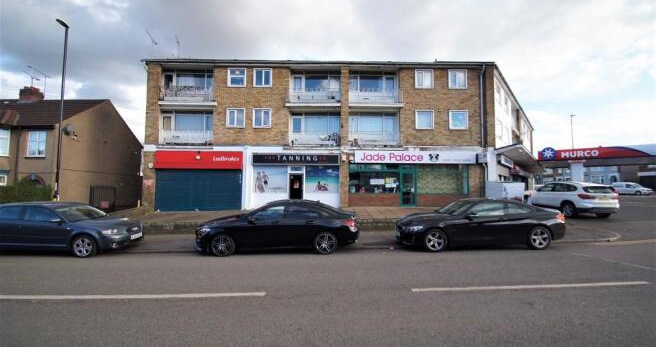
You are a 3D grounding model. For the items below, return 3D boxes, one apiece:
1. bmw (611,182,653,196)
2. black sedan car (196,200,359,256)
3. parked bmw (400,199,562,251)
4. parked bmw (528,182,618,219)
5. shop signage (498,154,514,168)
[{"bbox_3d":[38.600,2.058,34.743,1.800,1.750,4.300,0,-3,-6],"label":"bmw"},{"bbox_3d":[-1.389,1.481,7.996,4.630,1.430,1.780,0,-3,-3],"label":"black sedan car"},{"bbox_3d":[4.325,1.452,8.097,4.640,1.370,1.820,0,-3,-3],"label":"parked bmw"},{"bbox_3d":[12.090,1.283,14.207,1.820,1.600,4.440,0,-3,-4],"label":"parked bmw"},{"bbox_3d":[13.485,-0.940,20.484,0.200,0.550,4.200,-2,-3,41],"label":"shop signage"}]

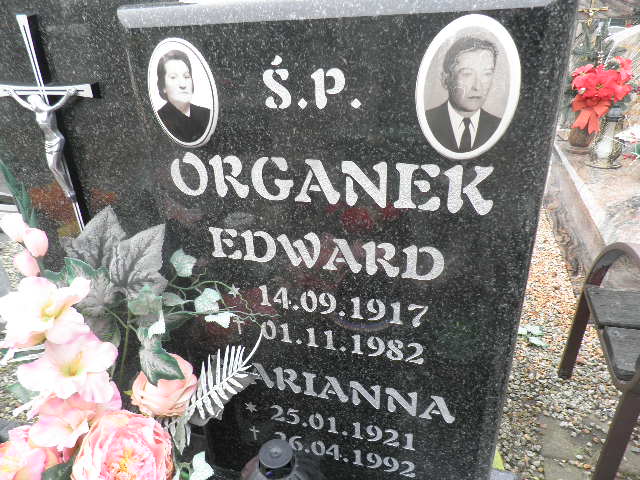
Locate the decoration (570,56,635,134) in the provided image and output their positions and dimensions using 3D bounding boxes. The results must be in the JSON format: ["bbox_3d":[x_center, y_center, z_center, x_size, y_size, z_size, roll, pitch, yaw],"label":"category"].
[{"bbox_3d":[1.649,-0.844,2.590,0.310,0.400,0.270,6,28,18],"label":"decoration"}]

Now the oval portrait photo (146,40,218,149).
[{"bbox_3d":[-0.199,-0.207,0.636,0.111,0.152,0.011,5,27,15],"label":"oval portrait photo"}]

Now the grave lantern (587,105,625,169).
[{"bbox_3d":[1.620,-0.573,2.480,0.180,0.315,0.180,6,28,18],"label":"grave lantern"}]

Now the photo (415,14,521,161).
[{"bbox_3d":[0.175,-0.176,0.530,0.119,0.167,0.011,5,27,15],"label":"photo"}]

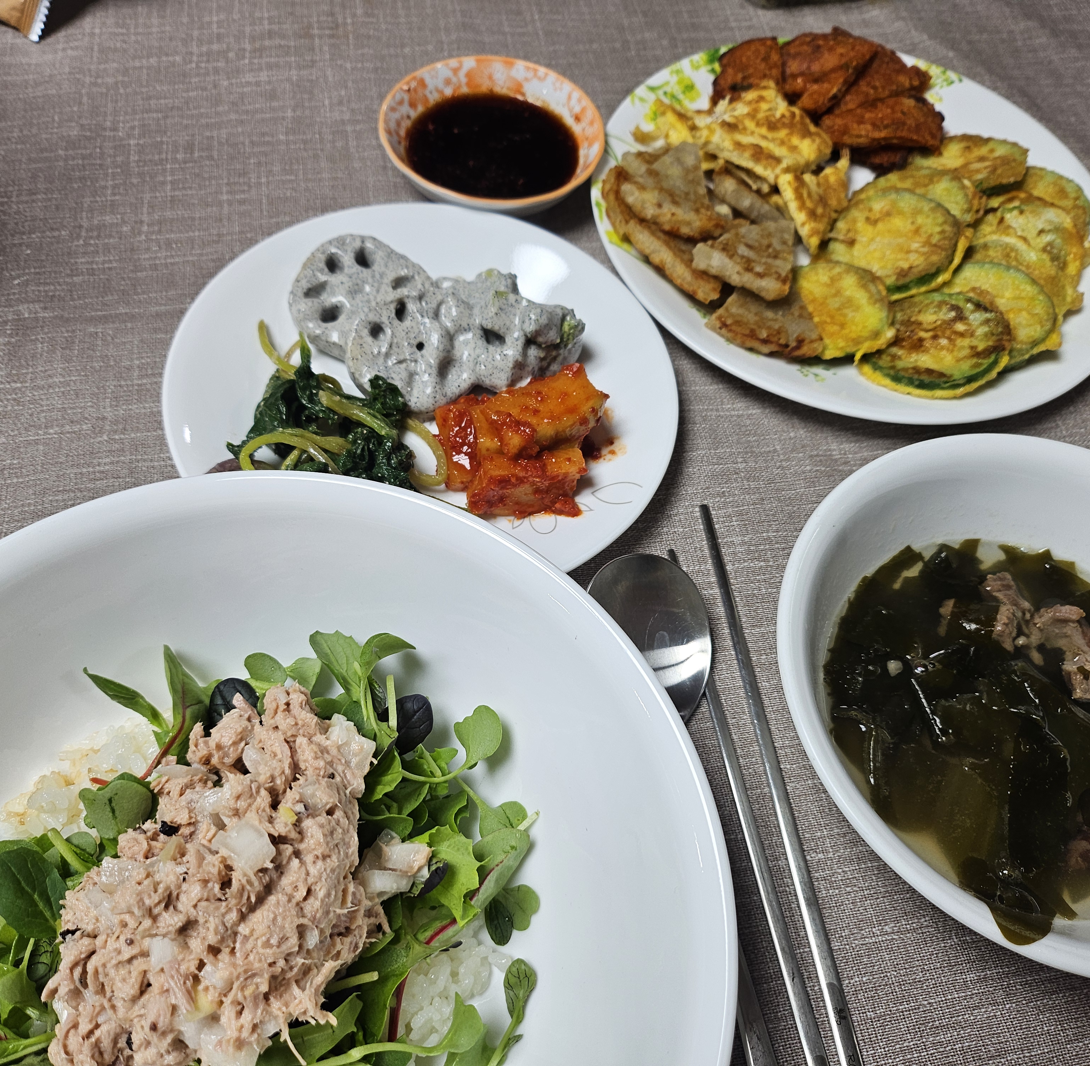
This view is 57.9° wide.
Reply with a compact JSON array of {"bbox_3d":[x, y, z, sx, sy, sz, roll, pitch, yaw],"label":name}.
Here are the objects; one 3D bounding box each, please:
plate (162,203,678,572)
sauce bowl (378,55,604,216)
[{"bbox_3d":[-0.040,-0.047,0.339,0.170,0.019,0.170,3,59,-6],"label":"plate"},{"bbox_3d":[-0.021,-0.150,0.395,0.087,0.031,0.087,3,59,-6],"label":"sauce bowl"}]

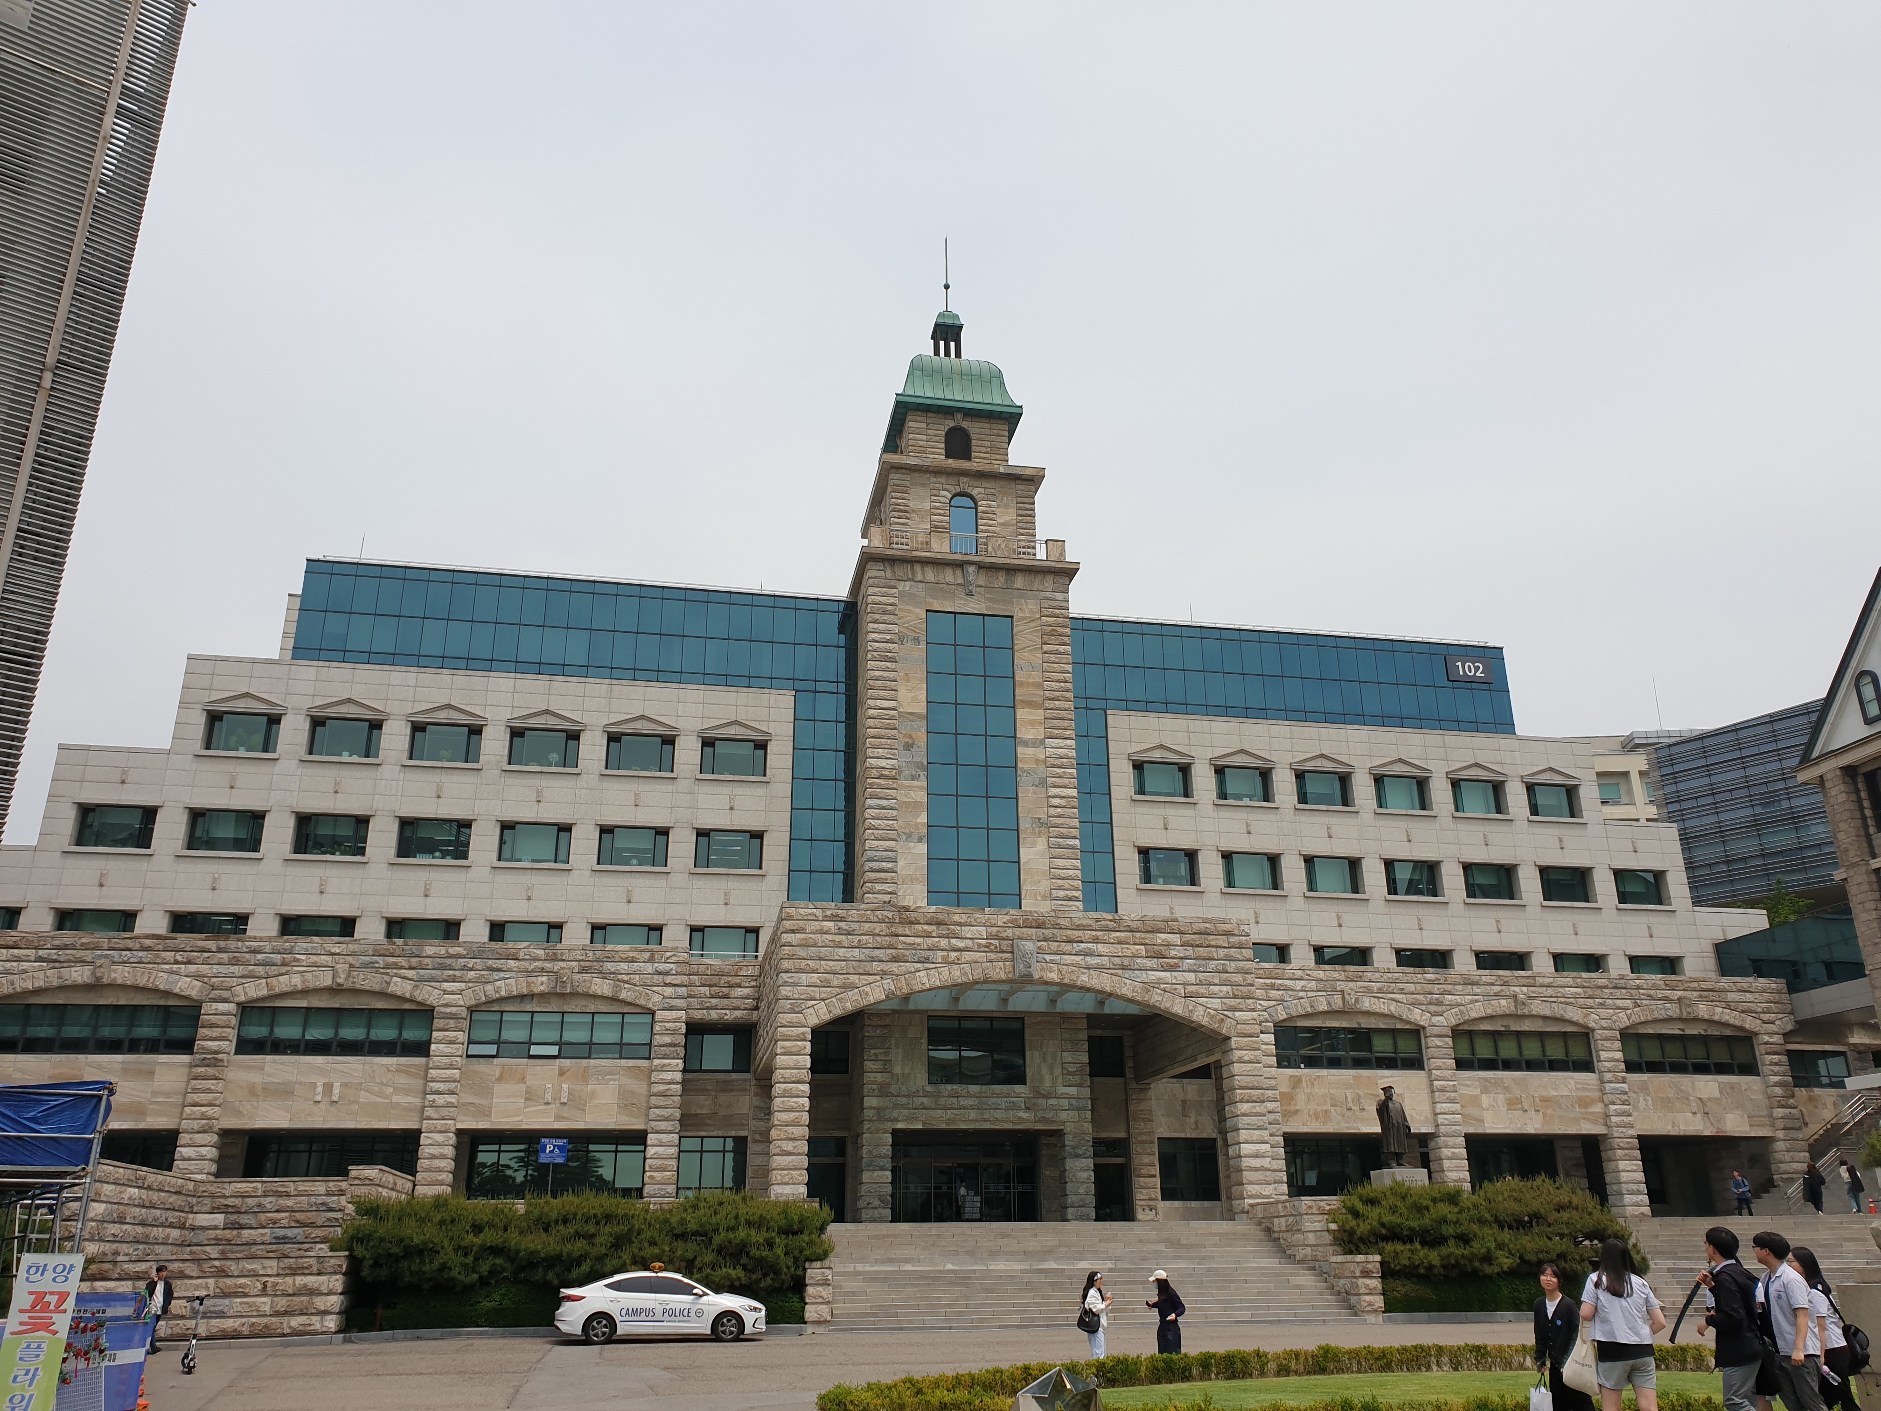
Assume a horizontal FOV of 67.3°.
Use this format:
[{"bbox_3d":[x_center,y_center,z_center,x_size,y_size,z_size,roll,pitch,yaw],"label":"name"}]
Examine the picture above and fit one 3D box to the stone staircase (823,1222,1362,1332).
[{"bbox_3d":[3.307,14.872,37.280,13.140,2.460,6.800,3,-21,-10],"label":"stone staircase"}]

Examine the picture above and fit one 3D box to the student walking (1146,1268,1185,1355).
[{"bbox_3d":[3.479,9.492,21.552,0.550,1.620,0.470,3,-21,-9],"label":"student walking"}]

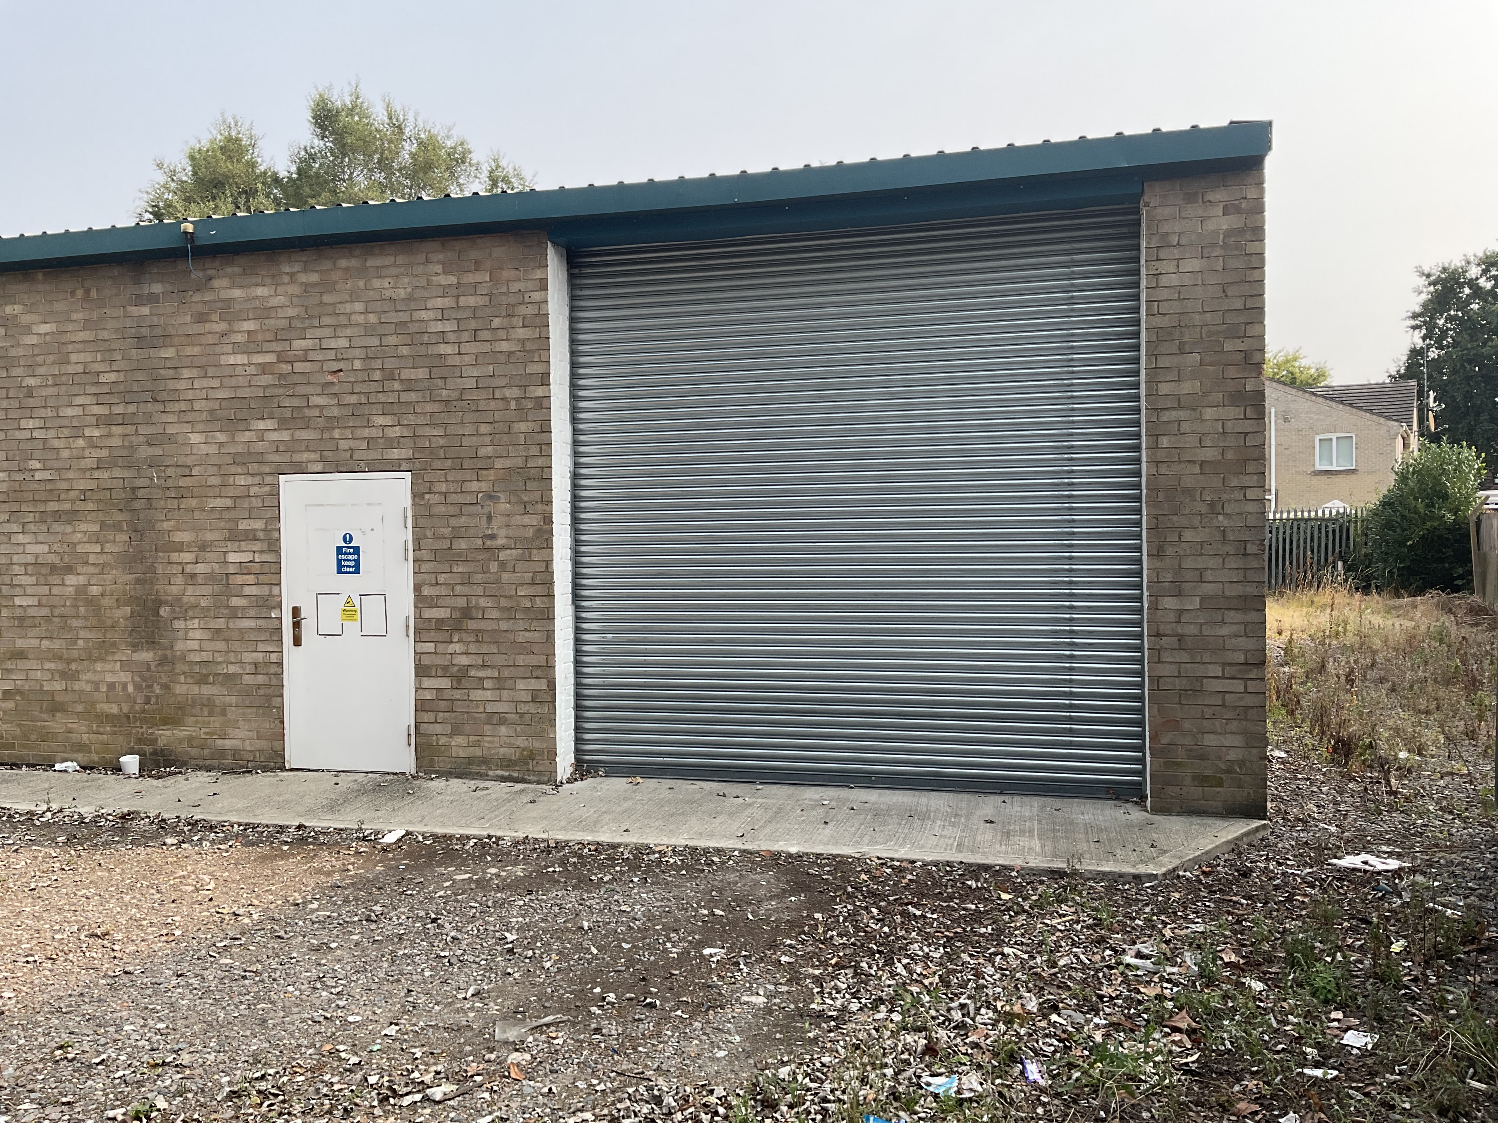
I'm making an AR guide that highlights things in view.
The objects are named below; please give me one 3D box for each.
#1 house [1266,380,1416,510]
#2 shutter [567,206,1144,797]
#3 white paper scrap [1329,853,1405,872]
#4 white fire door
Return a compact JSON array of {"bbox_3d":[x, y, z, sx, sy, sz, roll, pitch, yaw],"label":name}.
[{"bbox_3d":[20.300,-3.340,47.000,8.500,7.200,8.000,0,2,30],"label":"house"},{"bbox_3d":[0.574,-0.324,7.808,3.590,3.470,0.100,0,1,15],"label":"shutter"},{"bbox_3d":[2.995,1.459,6.076,0.320,0.030,0.270,-2,2,-32],"label":"white paper scrap"},{"bbox_3d":[-2.674,0.410,8.418,0.995,1.990,0.080,0,1,15],"label":"white fire door"}]

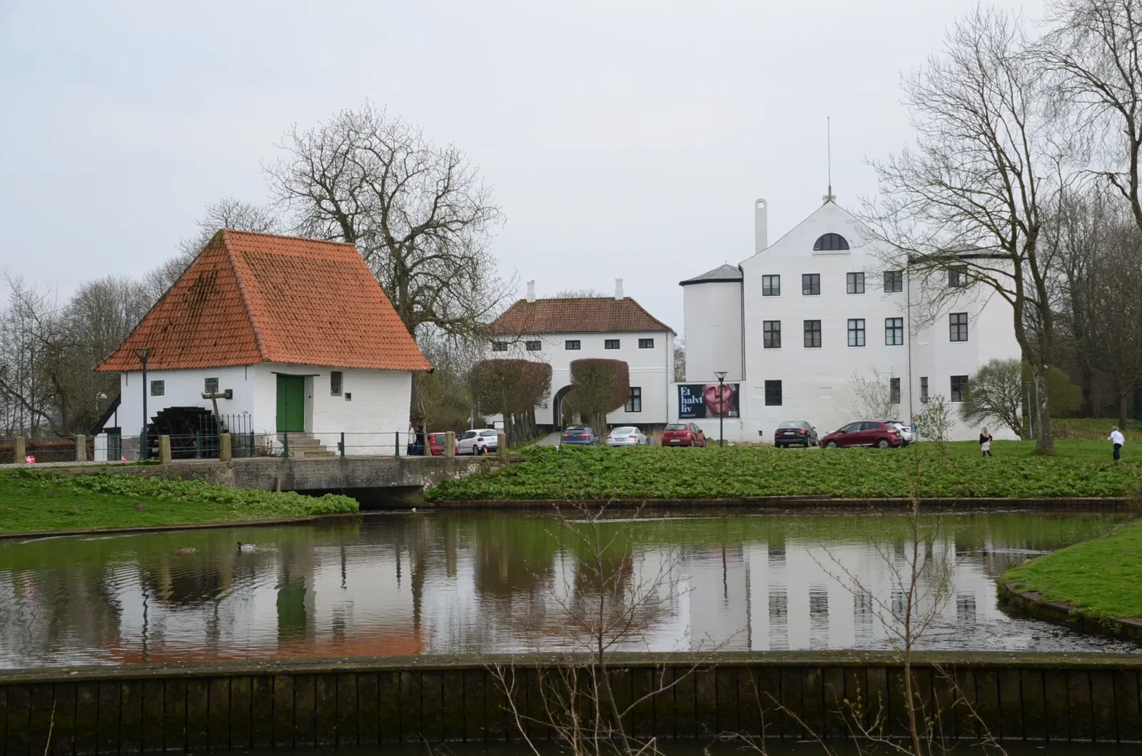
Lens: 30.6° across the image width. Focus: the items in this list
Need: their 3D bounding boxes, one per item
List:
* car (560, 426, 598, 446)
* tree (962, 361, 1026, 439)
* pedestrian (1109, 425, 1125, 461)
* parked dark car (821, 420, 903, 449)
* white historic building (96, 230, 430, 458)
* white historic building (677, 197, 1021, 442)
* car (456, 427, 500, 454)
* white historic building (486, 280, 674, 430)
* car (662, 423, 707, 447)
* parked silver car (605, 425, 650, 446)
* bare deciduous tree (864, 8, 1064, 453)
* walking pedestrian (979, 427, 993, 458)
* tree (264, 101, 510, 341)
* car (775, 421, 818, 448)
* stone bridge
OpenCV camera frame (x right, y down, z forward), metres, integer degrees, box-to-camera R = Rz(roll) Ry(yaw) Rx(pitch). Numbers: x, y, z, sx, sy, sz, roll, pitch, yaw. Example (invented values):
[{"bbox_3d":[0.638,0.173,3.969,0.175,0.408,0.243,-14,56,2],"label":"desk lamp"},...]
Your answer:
[{"bbox_3d":[0.531,3.533,119.500,1.780,1.470,4.300,-1,-1,10],"label":"car"},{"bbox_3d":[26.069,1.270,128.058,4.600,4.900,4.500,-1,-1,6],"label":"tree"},{"bbox_3d":[23.232,2.787,89.018,0.620,1.500,0.550,0,-2,-30],"label":"pedestrian"},{"bbox_3d":[13.975,2.833,100.500,3.950,1.500,1.700,-1,-1,17],"label":"parked dark car"},{"bbox_3d":[-11.608,-1.211,79.937,8.950,8.500,9.000,-2,-2,38],"label":"white historic building"},{"bbox_3d":[18.233,-3.450,134.500,20.800,15.000,19.000,-1,-1,11],"label":"white historic building"},{"bbox_3d":[-5.604,3.587,118.017,1.770,1.480,4.000,0,-2,-39],"label":"car"},{"bbox_3d":[0.348,-1.572,158.808,14.600,11.300,7.000,-1,-1,7],"label":"white historic building"},{"bbox_3d":[6.442,3.342,118.518,1.740,1.520,3.940,-1,-1,15],"label":"car"},{"bbox_3d":[3.168,3.430,117.000,1.820,1.360,4.200,-1,-1,12],"label":"parked silver car"},{"bbox_3d":[16.977,-6.347,90.000,8.700,19.300,8.600,-1,-1,11],"label":"bare deciduous tree"},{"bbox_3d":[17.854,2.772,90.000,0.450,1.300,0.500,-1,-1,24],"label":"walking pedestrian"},{"bbox_3d":[-9.151,-5.001,106.209,12.200,17.800,11.500,-1,-1,0],"label":"tree"},{"bbox_3d":[12.208,3.042,113.000,1.820,1.430,4.700,-1,-1,14],"label":"car"},{"bbox_3d":[-10.643,3.805,73.851,16.000,1.850,4.400,0,-2,-32],"label":"stone bridge"}]

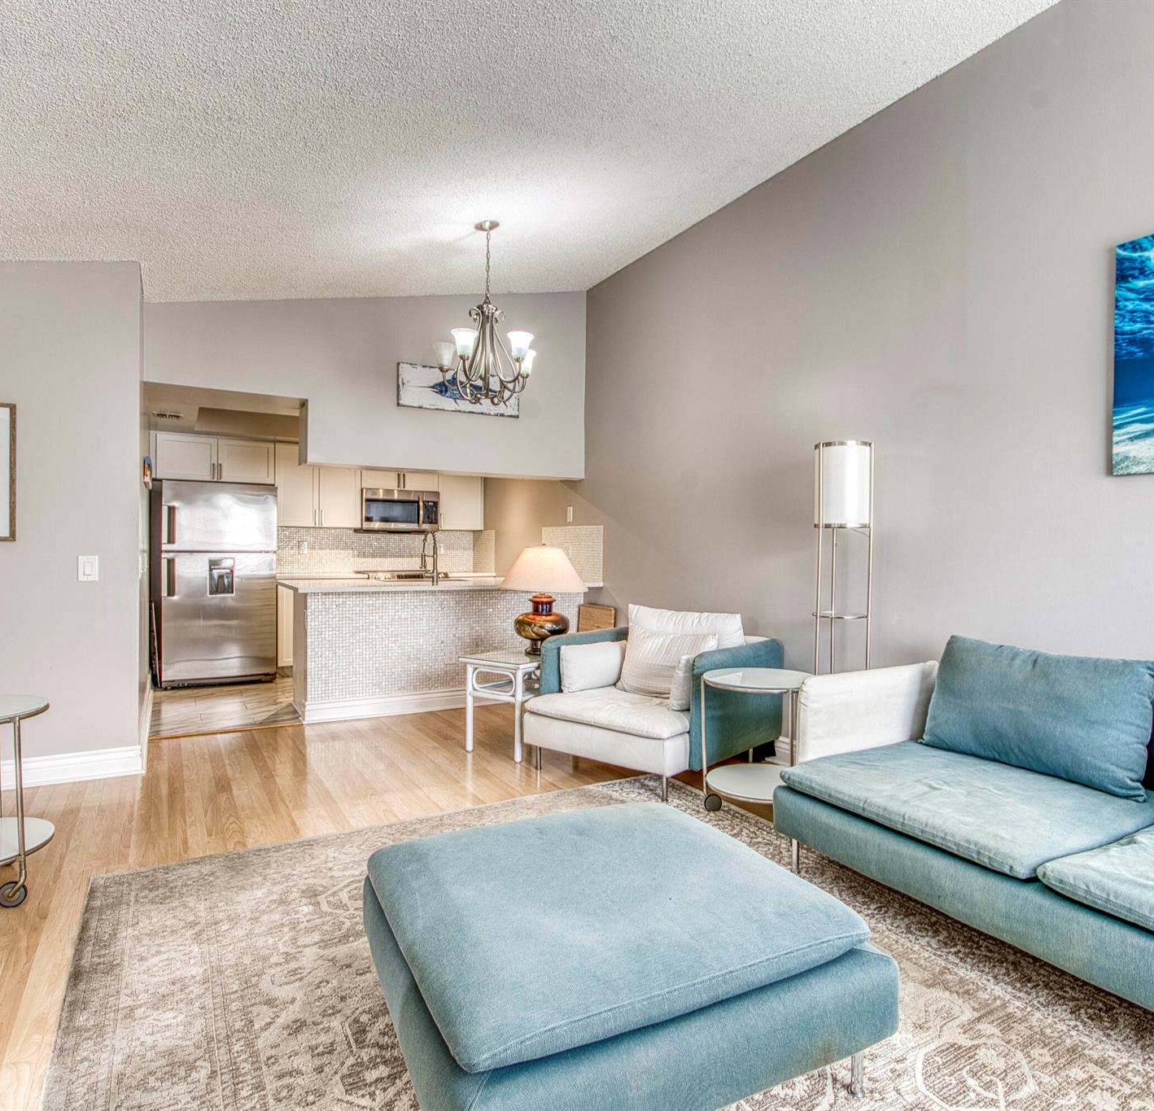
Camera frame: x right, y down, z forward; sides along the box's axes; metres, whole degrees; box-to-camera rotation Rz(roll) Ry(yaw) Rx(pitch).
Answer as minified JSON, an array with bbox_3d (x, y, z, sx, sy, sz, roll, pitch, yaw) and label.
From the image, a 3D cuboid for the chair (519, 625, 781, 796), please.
[{"bbox_3d":[0.421,0.781,3.781,1.010,0.720,1.020,1,0,41],"label":"chair"}]

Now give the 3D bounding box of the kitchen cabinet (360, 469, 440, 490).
[{"bbox_3d":[-1.812,-0.828,6.994,0.772,0.345,0.340,1,0,-31],"label":"kitchen cabinet"}]

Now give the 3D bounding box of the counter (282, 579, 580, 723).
[{"bbox_3d":[-1.017,0.667,5.307,2.250,0.915,1.020,0,0,-30],"label":"counter"}]

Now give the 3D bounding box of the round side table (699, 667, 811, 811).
[{"bbox_3d":[0.781,0.840,2.999,0.510,0.620,0.510,1,0,0],"label":"round side table"}]

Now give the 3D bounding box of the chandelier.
[{"bbox_3d":[-0.500,-1.352,3.867,0.560,1.040,0.560,0,0,0],"label":"chandelier"}]

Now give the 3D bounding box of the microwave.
[{"bbox_3d":[-1.878,-0.455,7.226,0.765,0.420,0.400,0,0,-30],"label":"microwave"}]

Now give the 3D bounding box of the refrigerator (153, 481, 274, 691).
[{"bbox_3d":[-3.139,0.242,6.055,0.850,1.680,0.770,1,0,-31],"label":"refrigerator"}]

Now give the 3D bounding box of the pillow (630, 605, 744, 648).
[{"bbox_3d":[0.629,0.520,4.016,0.680,0.450,0.200,1,-14,37],"label":"pillow"}]

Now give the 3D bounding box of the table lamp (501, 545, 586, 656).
[{"bbox_3d":[-0.219,0.263,4.241,0.510,0.670,0.510,0,0,0],"label":"table lamp"}]

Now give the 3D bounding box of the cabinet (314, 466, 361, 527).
[{"bbox_3d":[-2.311,-0.634,6.691,0.388,0.743,0.340,1,0,-31],"label":"cabinet"}]

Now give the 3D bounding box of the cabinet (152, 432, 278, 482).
[{"bbox_3d":[-3.203,-0.820,6.143,0.942,0.378,0.340,1,0,-31],"label":"cabinet"}]

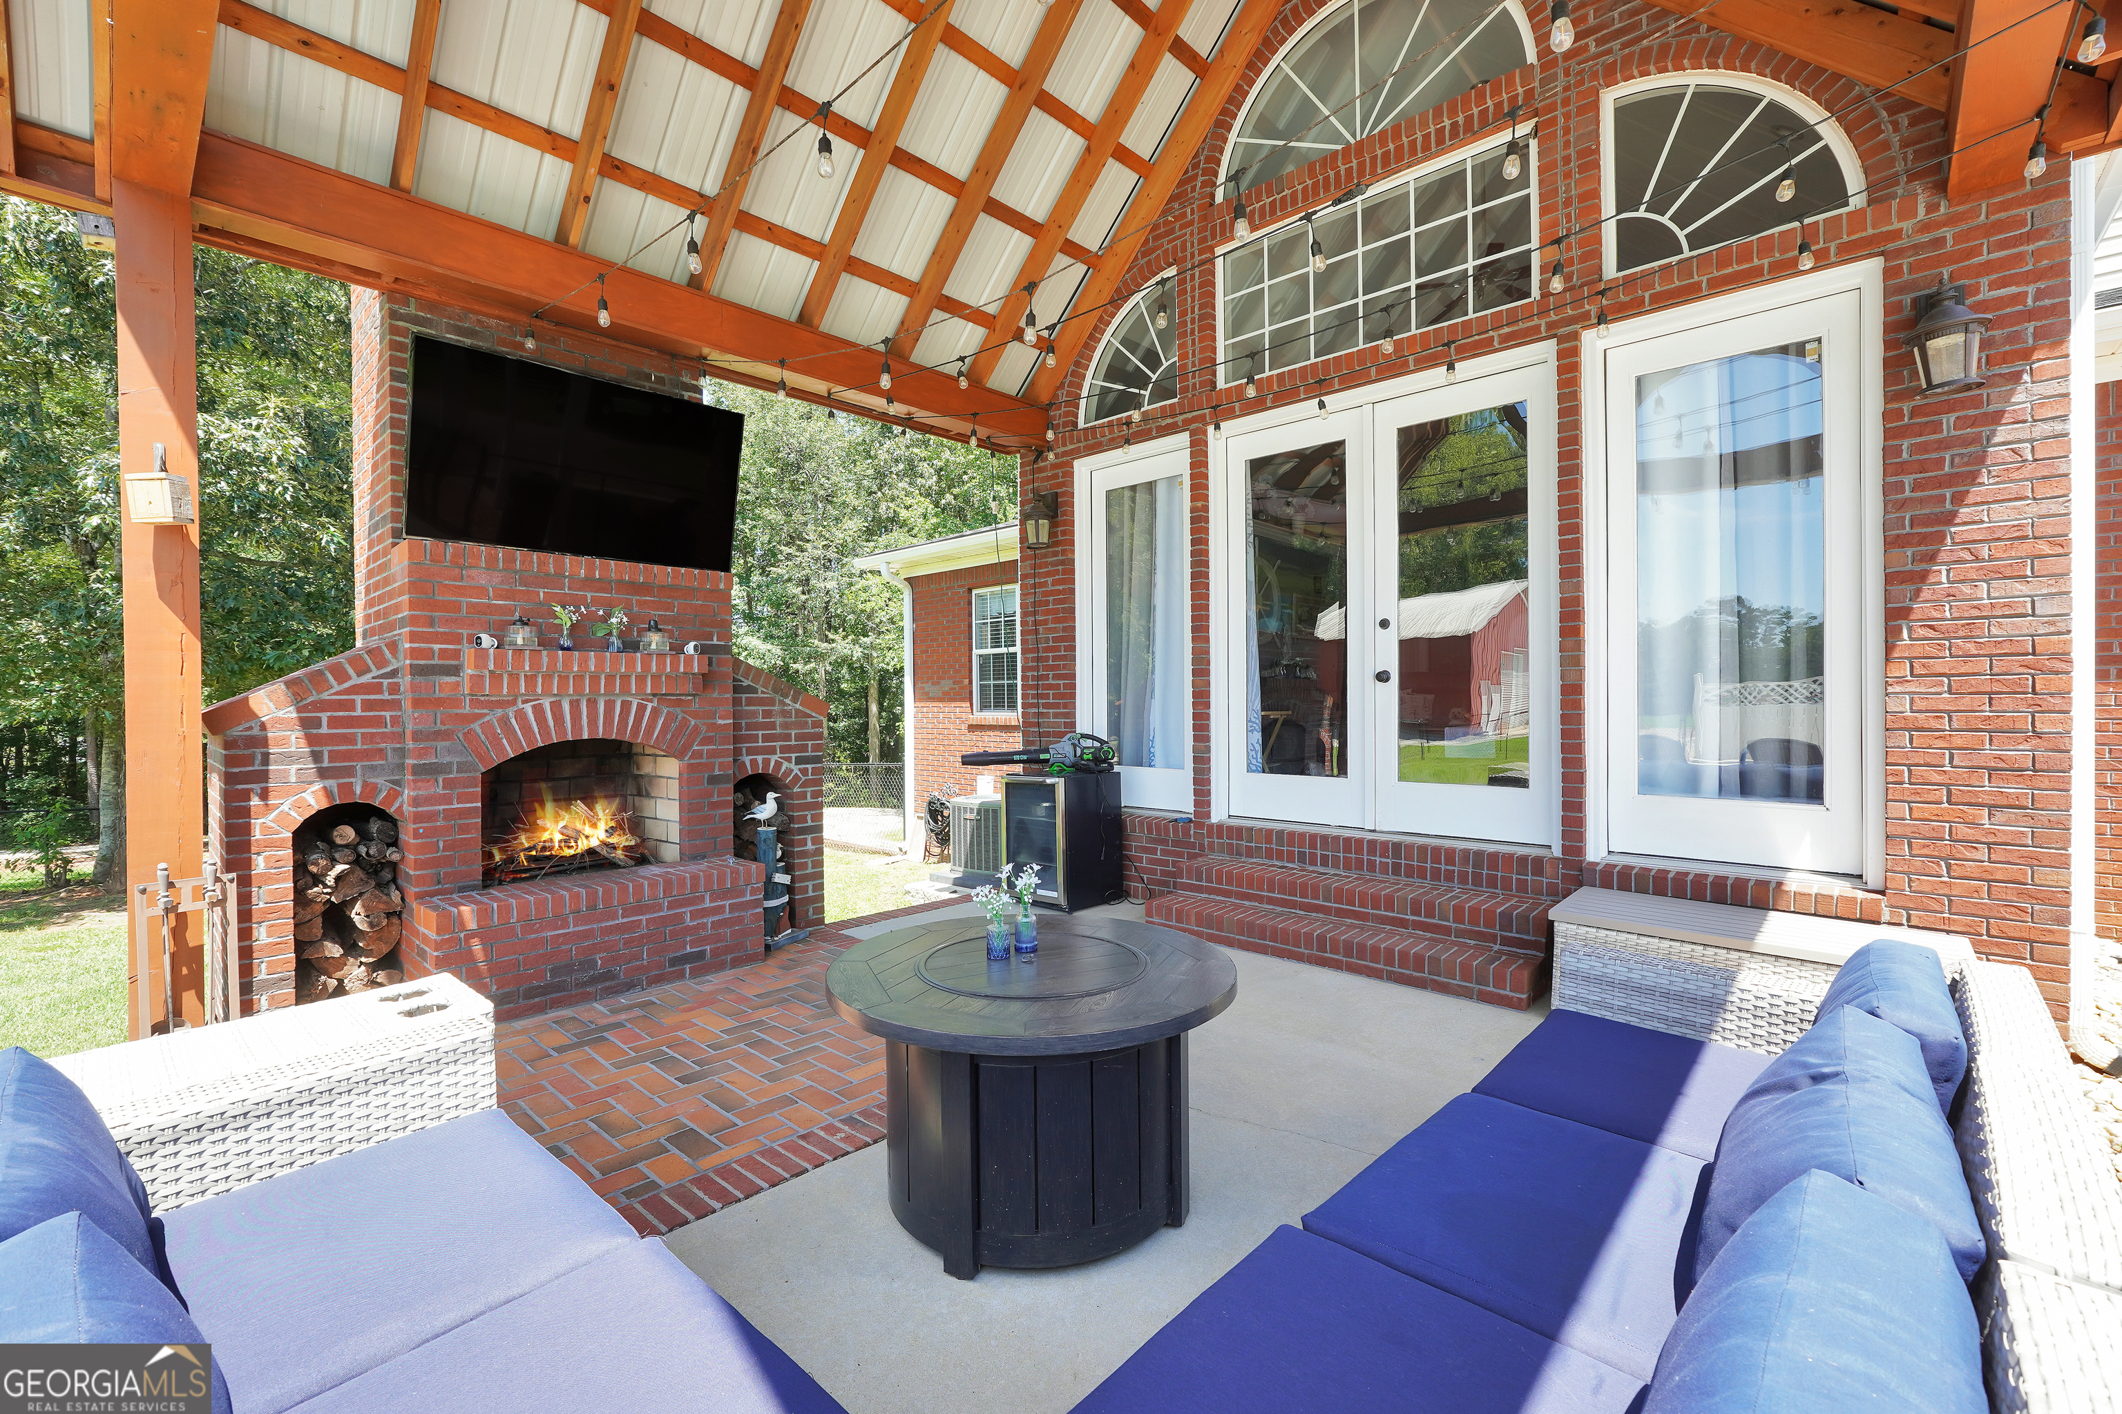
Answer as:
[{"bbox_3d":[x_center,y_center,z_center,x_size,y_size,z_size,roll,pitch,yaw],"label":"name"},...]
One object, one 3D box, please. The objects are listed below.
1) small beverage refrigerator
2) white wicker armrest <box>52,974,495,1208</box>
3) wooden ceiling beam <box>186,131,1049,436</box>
[{"bbox_3d":[0.033,0.894,6.063,0.555,0.870,0.550,0,1,43],"label":"small beverage refrigerator"},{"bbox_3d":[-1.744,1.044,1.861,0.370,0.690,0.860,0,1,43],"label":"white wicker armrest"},{"bbox_3d":[-1.726,-2.063,4.993,0.200,0.240,4.579,0,1,43],"label":"wooden ceiling beam"}]

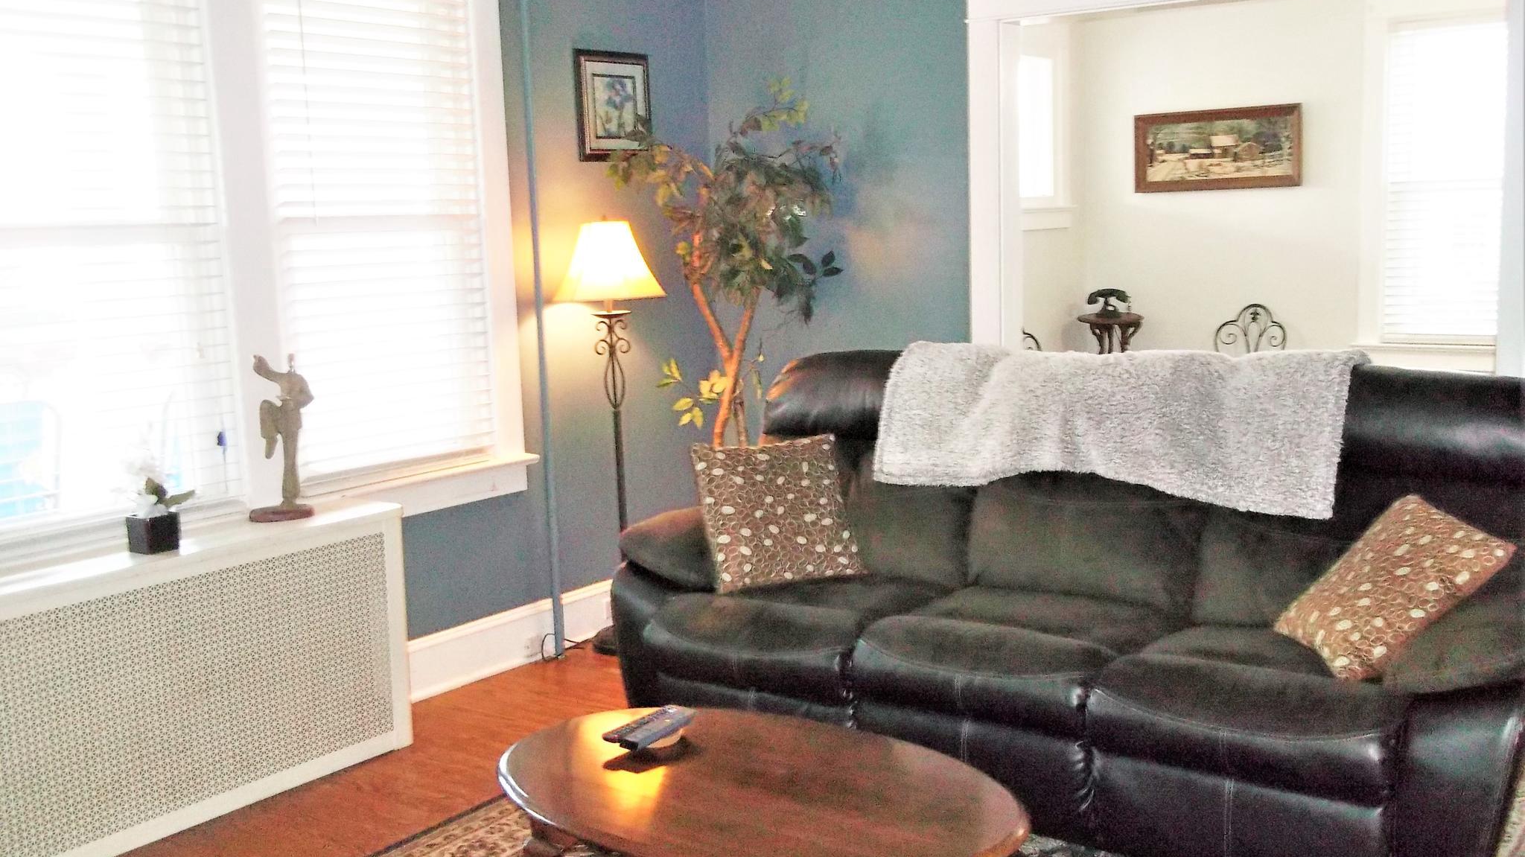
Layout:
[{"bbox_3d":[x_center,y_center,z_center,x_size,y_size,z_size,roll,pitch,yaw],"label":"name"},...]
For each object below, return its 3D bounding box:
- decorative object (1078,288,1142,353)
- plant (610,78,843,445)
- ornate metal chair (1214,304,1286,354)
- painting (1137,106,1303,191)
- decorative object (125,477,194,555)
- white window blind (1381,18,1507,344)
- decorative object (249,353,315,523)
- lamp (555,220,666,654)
[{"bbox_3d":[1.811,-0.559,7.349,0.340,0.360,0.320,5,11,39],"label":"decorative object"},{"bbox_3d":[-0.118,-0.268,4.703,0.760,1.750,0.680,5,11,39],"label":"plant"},{"bbox_3d":[2.192,-0.077,6.569,0.420,0.980,0.480,5,11,39],"label":"ornate metal chair"},{"bbox_3d":[2.299,-1.413,7.154,0.868,0.395,0.040,5,11,39],"label":"painting"},{"bbox_3d":[-1.492,0.198,3.478,0.105,0.180,0.145,5,11,39],"label":"decorative object"},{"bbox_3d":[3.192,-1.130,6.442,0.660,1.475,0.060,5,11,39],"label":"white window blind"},{"bbox_3d":[-1.300,0.021,3.787,0.160,0.434,0.110,-4,9,-14],"label":"decorative object"},{"bbox_3d":[-0.477,0.041,4.730,0.360,1.450,0.360,-2,9,0],"label":"lamp"}]

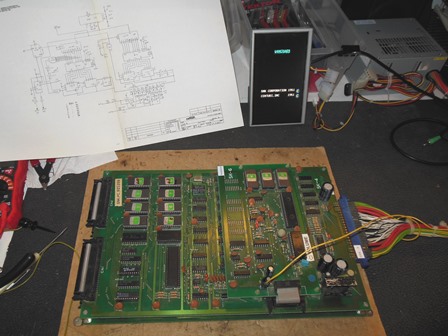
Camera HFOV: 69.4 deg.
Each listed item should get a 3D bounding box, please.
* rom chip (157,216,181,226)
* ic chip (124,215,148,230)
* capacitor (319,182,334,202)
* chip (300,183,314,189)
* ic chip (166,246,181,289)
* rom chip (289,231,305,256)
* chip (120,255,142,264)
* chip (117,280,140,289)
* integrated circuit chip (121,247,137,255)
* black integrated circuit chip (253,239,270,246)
[{"bbox_3d":[-0.077,0.075,0.457,0.032,0.006,0.015,-1,54,-2],"label":"rom chip"},{"bbox_3d":[-0.124,0.075,0.457,0.032,0.006,0.015,-1,54,-2],"label":"ic chip"},{"bbox_3d":[0.152,0.036,0.480,0.017,0.027,0.017,-1,55,-3],"label":"capacitor"},{"bbox_3d":[0.129,0.028,0.498,0.019,0.005,0.008,-1,55,-3],"label":"chip"},{"bbox_3d":[-0.065,0.128,0.418,0.015,0.007,0.052,-1,55,-3],"label":"ic chip"},{"bbox_3d":[0.097,0.101,0.427,0.015,0.006,0.035,0,54,-5],"label":"rom chip"},{"bbox_3d":[-0.120,0.120,0.422,0.025,0.004,0.008,0,54,-5],"label":"chip"},{"bbox_3d":[-0.118,0.145,0.404,0.025,0.004,0.008,0,54,-5],"label":"chip"},{"bbox_3d":[-0.128,0.111,0.435,0.019,0.004,0.007,-1,54,-2],"label":"integrated circuit chip"},{"bbox_3d":[0.050,0.100,0.428,0.019,0.004,0.008,0,54,-5],"label":"black integrated circuit chip"}]

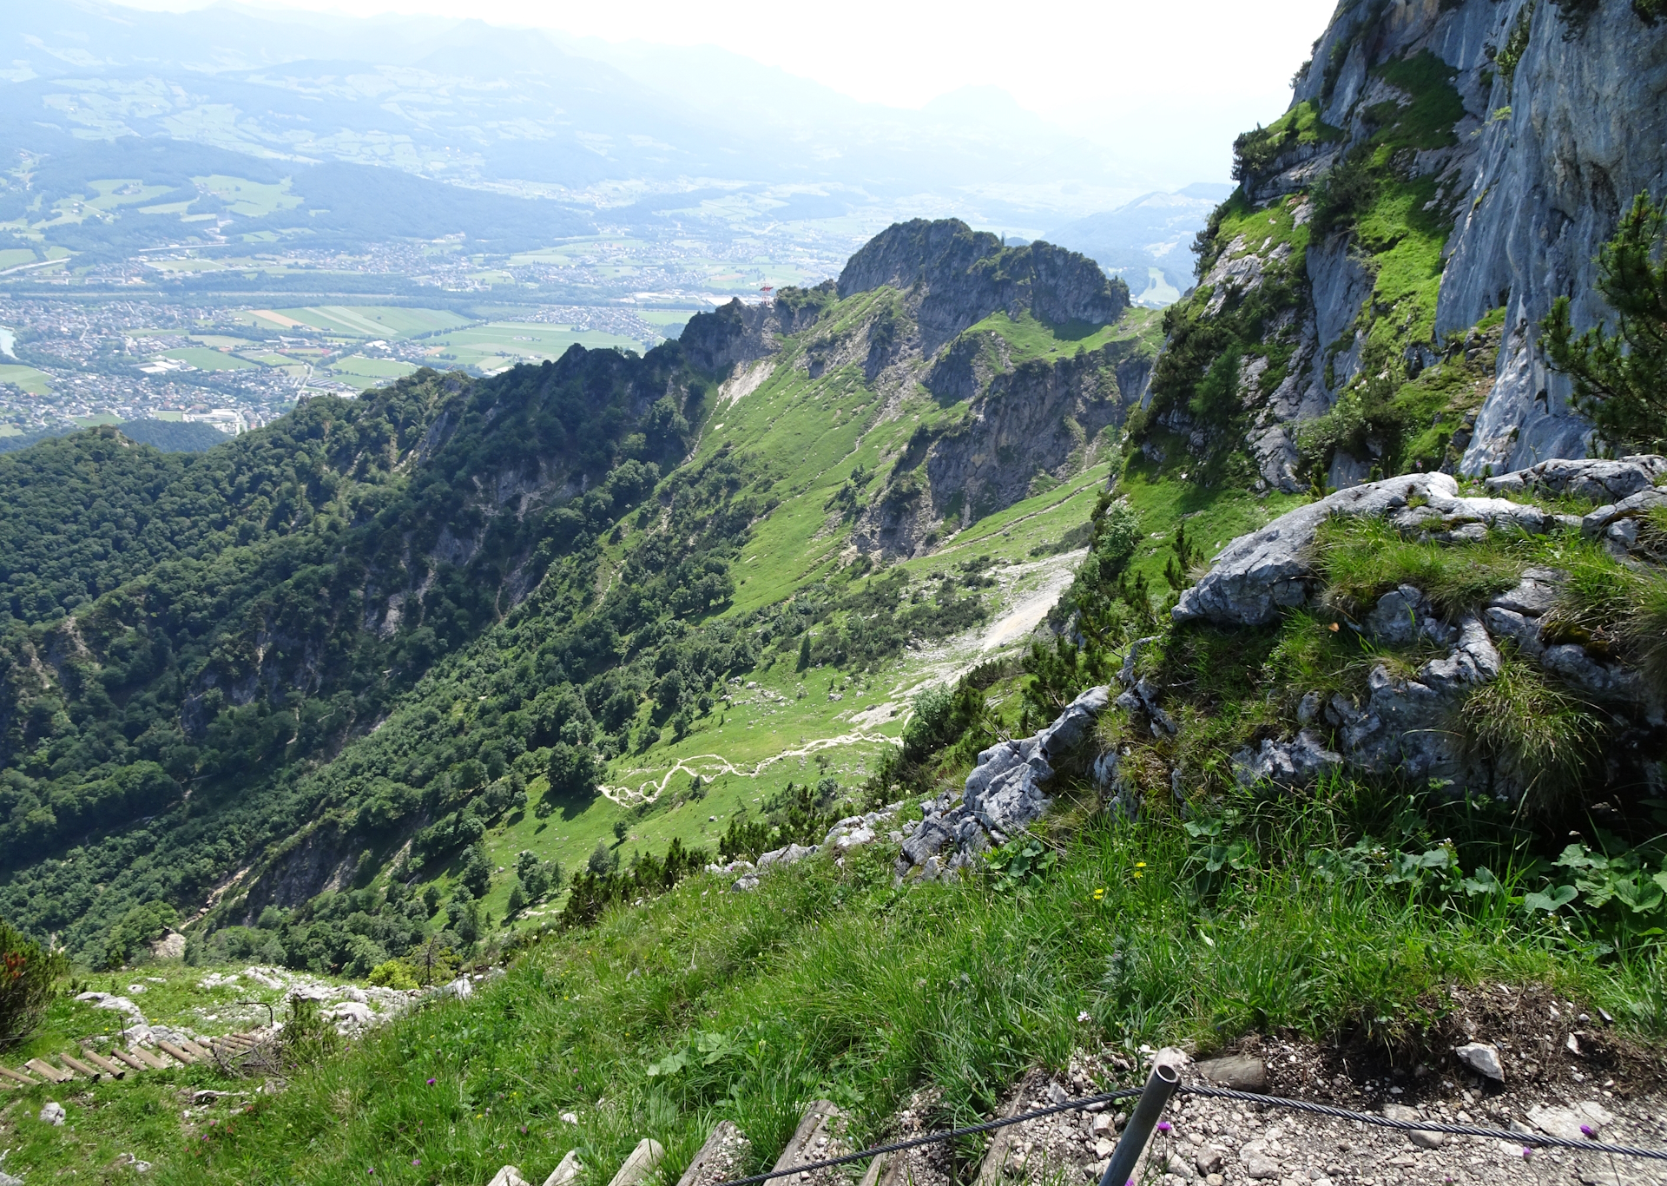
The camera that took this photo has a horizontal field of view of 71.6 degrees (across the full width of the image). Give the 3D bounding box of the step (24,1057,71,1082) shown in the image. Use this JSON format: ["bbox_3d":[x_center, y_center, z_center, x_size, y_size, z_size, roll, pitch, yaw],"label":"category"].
[{"bbox_3d":[-12.178,7.405,17.912,0.900,0.090,0.170,12,28,24],"label":"step"}]

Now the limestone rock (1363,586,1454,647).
[{"bbox_3d":[2.214,0.093,4.450,0.320,0.200,0.220,6,26,13],"label":"limestone rock"}]

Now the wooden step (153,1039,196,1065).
[{"bbox_3d":[-11.152,7.850,19.662,0.920,0.110,0.115,14,29,26],"label":"wooden step"}]

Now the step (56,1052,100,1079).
[{"bbox_3d":[-11.936,7.499,18.300,0.920,0.100,0.105,12,28,24],"label":"step"}]

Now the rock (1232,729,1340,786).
[{"bbox_3d":[1.608,0.589,4.100,0.360,0.170,0.200,4,26,8],"label":"rock"}]

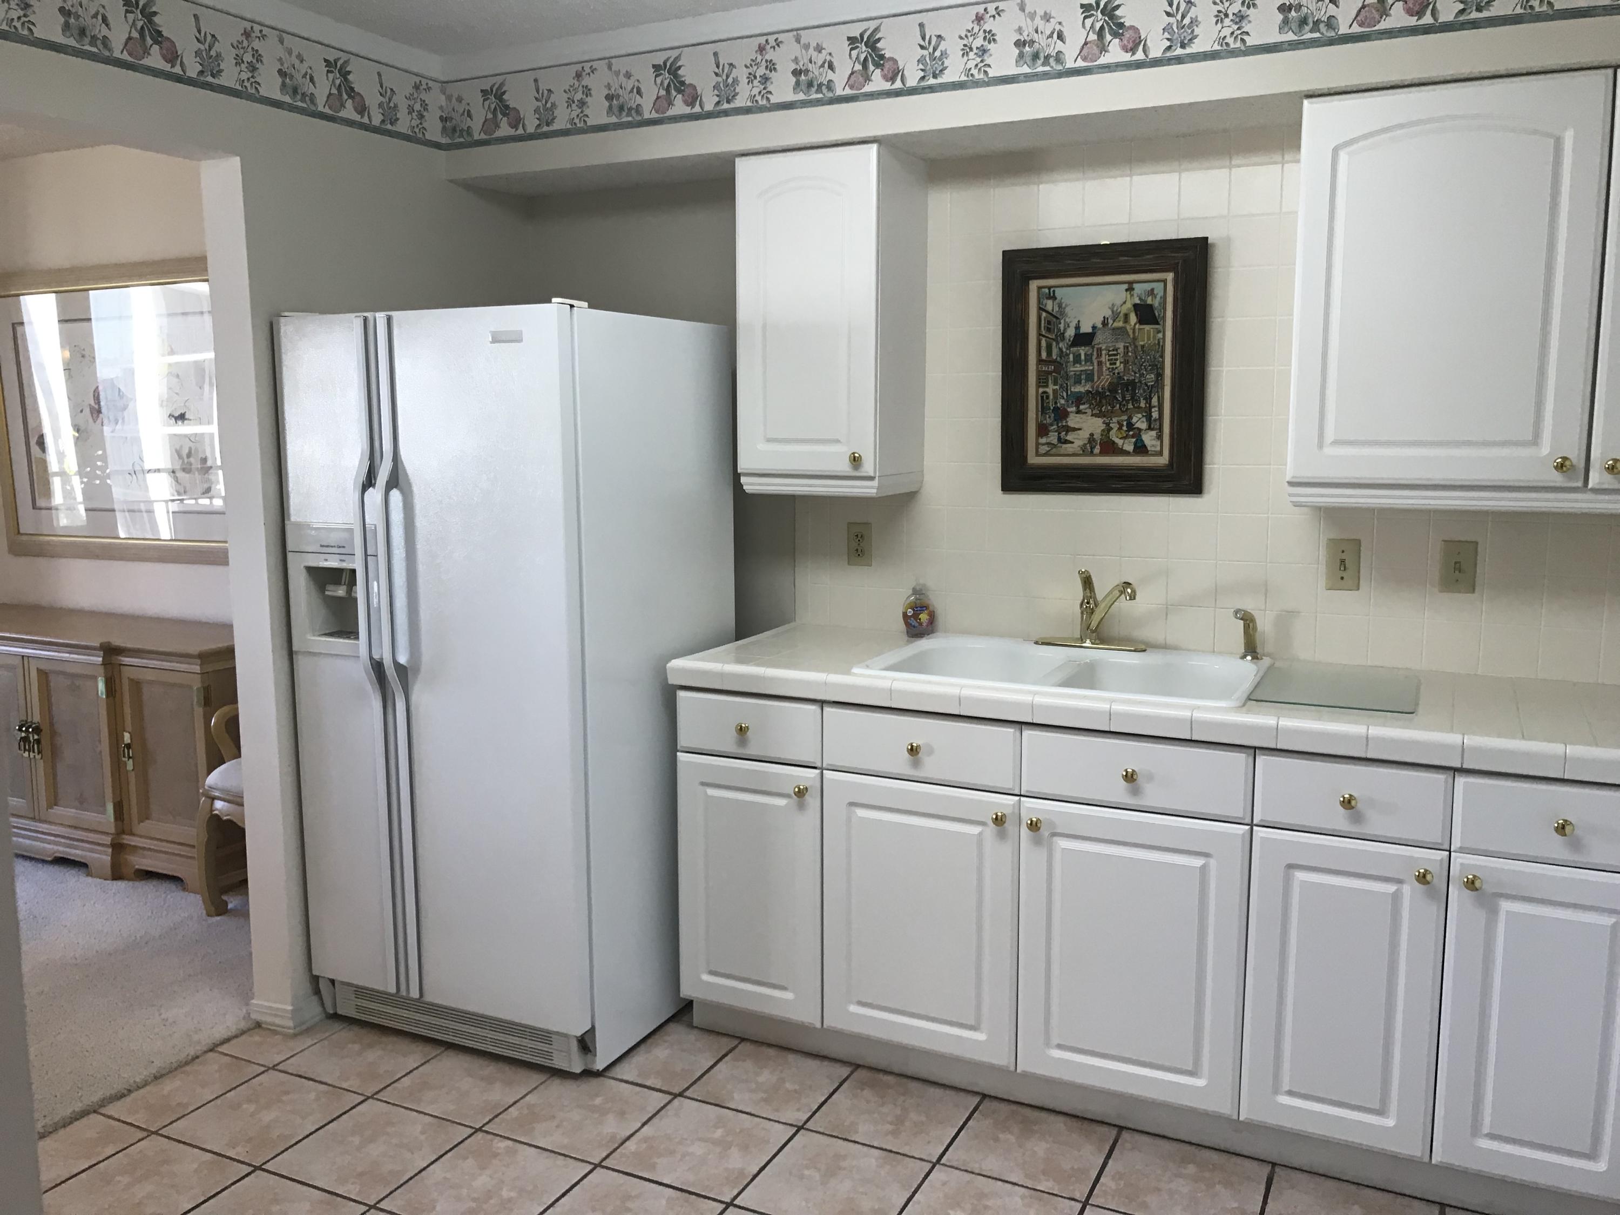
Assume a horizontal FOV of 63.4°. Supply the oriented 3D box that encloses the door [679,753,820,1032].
[{"bbox_3d":[-0.137,0.650,3.048,0.374,0.603,0.025,4,9,26],"label":"door"}]

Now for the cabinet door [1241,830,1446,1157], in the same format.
[{"bbox_3d":[1.010,0.727,2.490,0.340,0.603,0.025,4,9,26],"label":"cabinet door"}]

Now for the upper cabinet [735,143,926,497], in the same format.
[{"bbox_3d":[0.055,-0.690,3.254,0.372,0.804,0.321,4,9,26],"label":"upper cabinet"}]

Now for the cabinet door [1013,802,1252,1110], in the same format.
[{"bbox_3d":[0.650,0.703,2.665,0.453,0.603,0.025,4,9,26],"label":"cabinet door"}]

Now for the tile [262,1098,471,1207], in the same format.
[{"bbox_3d":[-0.916,1.138,2.740,0.300,0.010,0.300,4,9,26],"label":"tile"}]

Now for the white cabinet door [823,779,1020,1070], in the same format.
[{"bbox_3d":[0.240,0.675,2.865,0.453,0.603,0.025,4,9,26],"label":"white cabinet door"}]

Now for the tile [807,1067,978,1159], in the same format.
[{"bbox_3d":[0.187,1.114,2.884,0.300,0.010,0.292,4,9,26],"label":"tile"}]

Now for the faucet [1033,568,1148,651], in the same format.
[{"bbox_3d":[0.660,0.008,3.102,0.270,0.181,0.182,4,9,26],"label":"faucet"}]

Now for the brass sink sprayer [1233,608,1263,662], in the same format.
[{"bbox_3d":[1.000,0.060,2.984,0.074,0.115,0.052,-5,9,-31],"label":"brass sink sprayer"}]

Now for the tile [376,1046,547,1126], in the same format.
[{"bbox_3d":[-0.780,1.097,3.015,0.300,0.010,0.300,4,9,26],"label":"tile"}]

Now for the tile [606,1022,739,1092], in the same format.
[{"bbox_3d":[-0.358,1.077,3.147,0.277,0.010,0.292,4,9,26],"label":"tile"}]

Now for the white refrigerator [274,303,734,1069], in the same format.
[{"bbox_3d":[-0.745,0.154,3.368,0.826,1.755,0.800,4,9,26],"label":"white refrigerator"}]

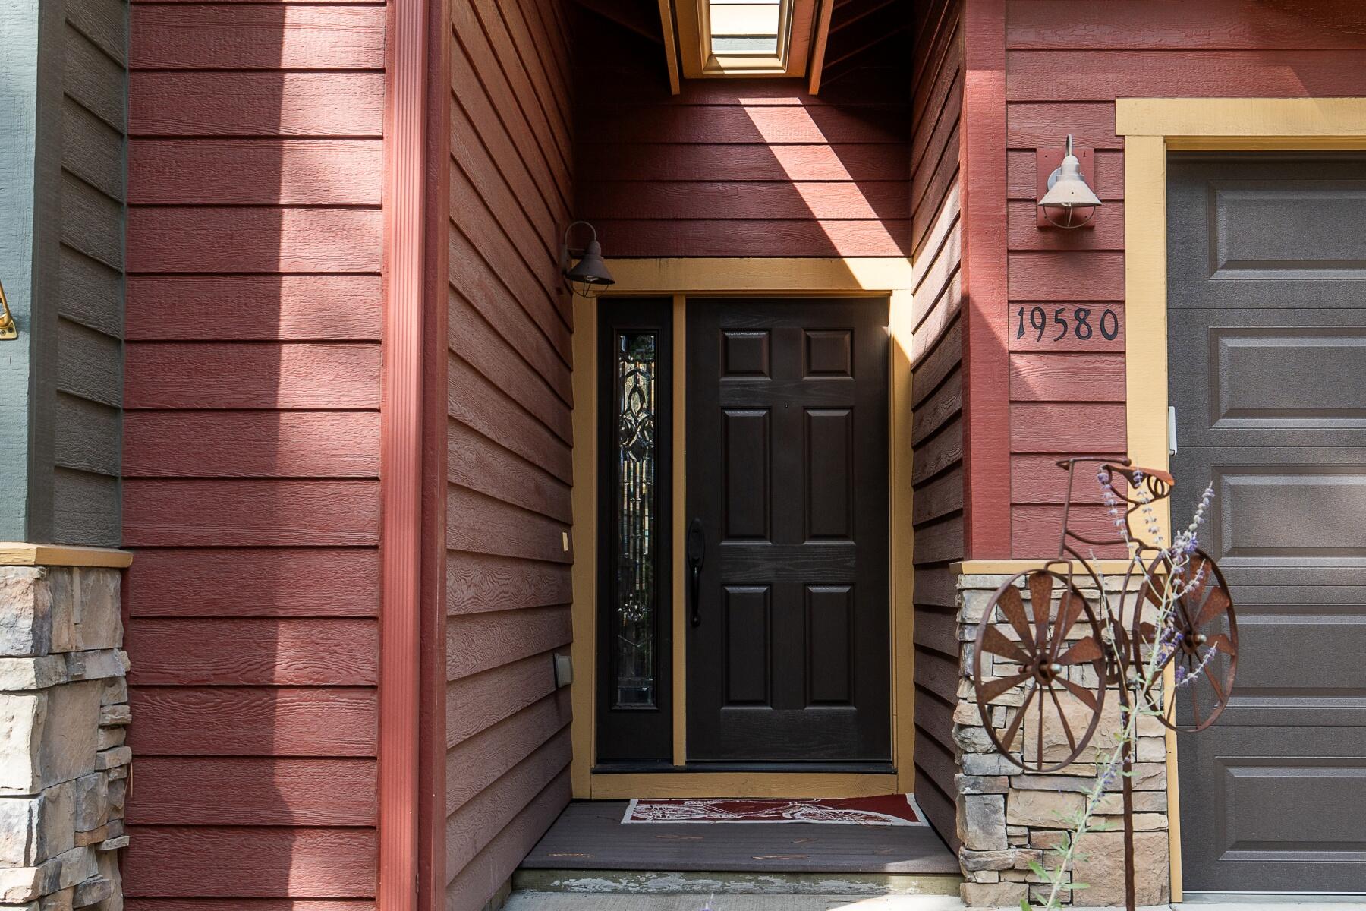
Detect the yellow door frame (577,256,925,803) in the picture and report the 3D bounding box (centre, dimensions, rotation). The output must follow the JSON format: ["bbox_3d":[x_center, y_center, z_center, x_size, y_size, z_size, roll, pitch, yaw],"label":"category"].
[{"bbox_3d":[0.249,0.288,5.543,1.445,2.298,0.150,0,-6,3],"label":"yellow door frame"}]

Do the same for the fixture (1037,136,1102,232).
[{"bbox_3d":[1.224,-0.867,4.080,0.200,0.309,0.220,0,-6,3],"label":"fixture"}]

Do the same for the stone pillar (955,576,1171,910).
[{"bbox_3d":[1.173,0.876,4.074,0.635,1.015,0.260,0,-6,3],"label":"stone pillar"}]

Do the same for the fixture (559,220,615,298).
[{"bbox_3d":[-0.378,-0.774,5.140,0.223,0.312,0.200,0,-6,3],"label":"fixture"}]

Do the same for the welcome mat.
[{"bbox_3d":[0.348,1.385,5.064,1.130,0.020,0.605,0,-6,3],"label":"welcome mat"}]

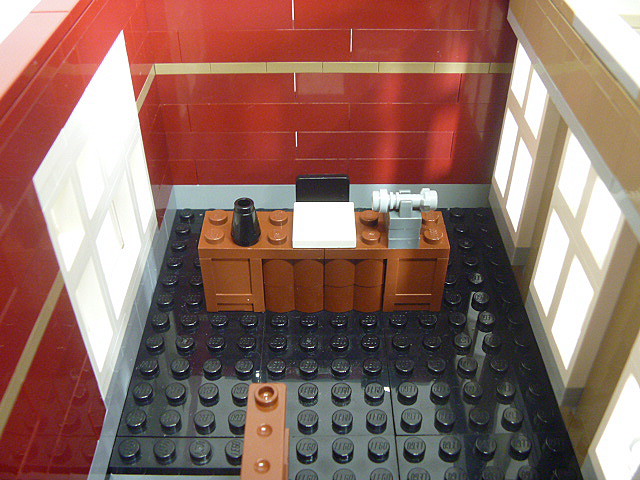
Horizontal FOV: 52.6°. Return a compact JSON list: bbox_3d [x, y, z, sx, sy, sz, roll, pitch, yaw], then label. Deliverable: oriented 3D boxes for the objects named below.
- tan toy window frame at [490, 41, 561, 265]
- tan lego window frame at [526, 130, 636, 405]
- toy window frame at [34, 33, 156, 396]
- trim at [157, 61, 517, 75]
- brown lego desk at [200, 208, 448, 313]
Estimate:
[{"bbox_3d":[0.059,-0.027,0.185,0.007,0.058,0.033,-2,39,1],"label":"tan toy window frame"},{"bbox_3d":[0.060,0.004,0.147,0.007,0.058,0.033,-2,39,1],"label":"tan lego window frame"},{"bbox_3d":[-0.050,-0.007,0.148,0.007,0.059,0.064,0,39,0],"label":"toy window frame"},{"bbox_3d":[0.004,-0.051,0.187,0.104,0.003,0.006,0,39,0],"label":"trim"},{"bbox_3d":[0.001,0.006,0.178,0.064,0.023,0.016,0,39,0],"label":"brown lego desk"}]

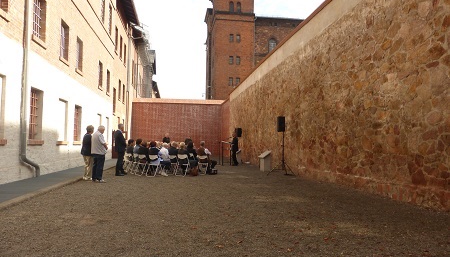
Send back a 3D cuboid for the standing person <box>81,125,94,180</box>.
[{"bbox_3d":[-4.288,0.769,9.723,0.340,1.700,0.480,3,-4,-43],"label":"standing person"}]

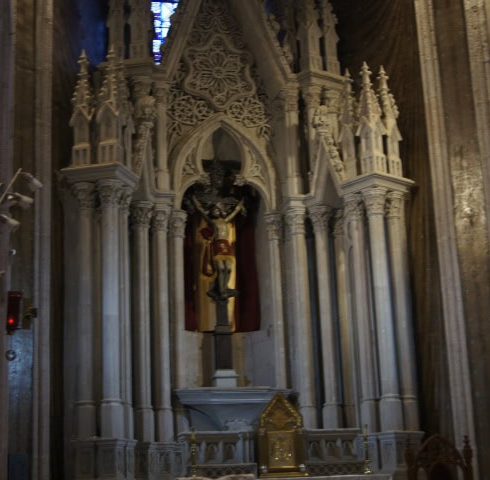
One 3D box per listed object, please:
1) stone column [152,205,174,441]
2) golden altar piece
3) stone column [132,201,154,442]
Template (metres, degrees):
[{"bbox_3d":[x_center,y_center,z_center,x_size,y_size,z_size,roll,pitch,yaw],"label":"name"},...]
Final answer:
[{"bbox_3d":[-1.210,1.164,13.171,0.263,3.487,0.263,1,-13,-16],"label":"stone column"},{"bbox_3d":[0.414,2.267,10.550,0.500,0.948,0.420,1,-13,-13],"label":"golden altar piece"},{"bbox_3d":[-1.410,1.083,12.338,0.260,3.297,0.260,1,-13,-13],"label":"stone column"}]

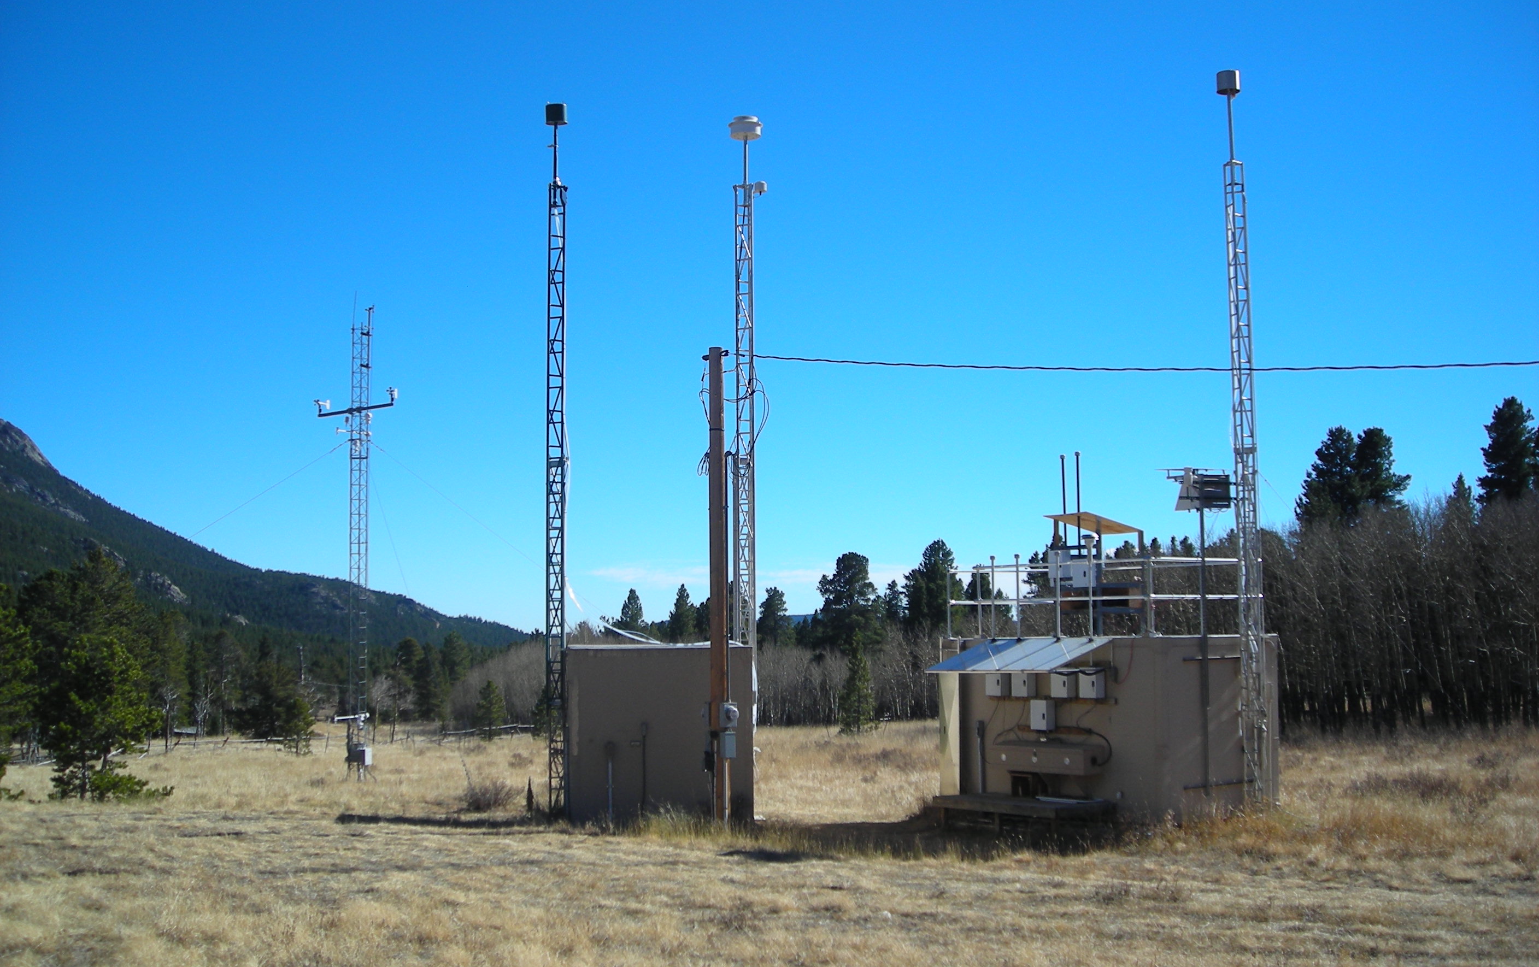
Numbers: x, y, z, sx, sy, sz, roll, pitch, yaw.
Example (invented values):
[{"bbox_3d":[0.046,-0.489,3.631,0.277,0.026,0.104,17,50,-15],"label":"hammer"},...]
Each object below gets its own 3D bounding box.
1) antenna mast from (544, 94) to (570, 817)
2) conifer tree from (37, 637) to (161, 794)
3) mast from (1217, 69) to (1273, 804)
[{"bbox_3d":[-2.996,-0.419,23.857,0.340,10.140,0.340,-1,-5,0],"label":"antenna mast"},{"bbox_3d":[-12.220,4.252,30.928,2.200,3.010,2.100,2,-6,-21],"label":"conifer tree"},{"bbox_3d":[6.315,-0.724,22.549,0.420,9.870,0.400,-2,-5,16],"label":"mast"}]

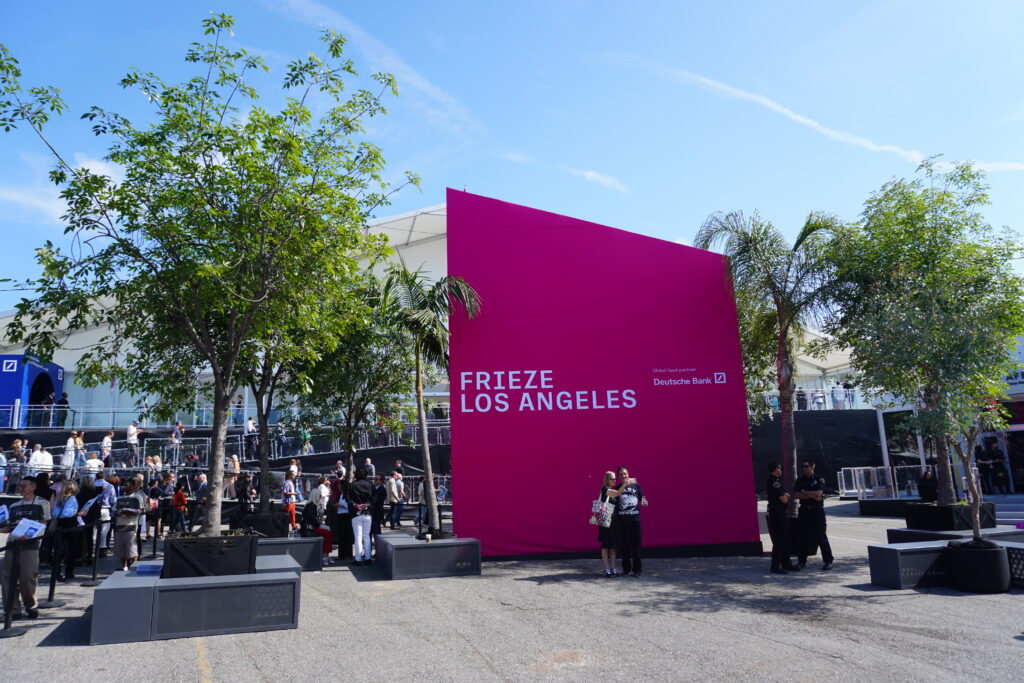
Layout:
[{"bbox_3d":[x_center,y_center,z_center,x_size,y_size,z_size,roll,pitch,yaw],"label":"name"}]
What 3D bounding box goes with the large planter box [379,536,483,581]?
[{"bbox_3d":[-1.514,3.835,12.298,1.480,0.540,1.950,1,-11,-15],"label":"large planter box"}]

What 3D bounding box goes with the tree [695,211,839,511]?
[{"bbox_3d":[5.666,0.352,14.273,3.300,6.400,3.100,-2,-11,0],"label":"tree"}]

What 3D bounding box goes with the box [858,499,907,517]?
[{"bbox_3d":[14.716,6.302,25.673,1.900,0.540,2.100,4,-12,-20],"label":"box"}]

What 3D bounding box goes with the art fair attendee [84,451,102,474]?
[{"bbox_3d":[-15.100,4.880,24.850,0.560,1.680,0.380,-1,-11,-5],"label":"art fair attendee"}]

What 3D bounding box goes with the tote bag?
[{"bbox_3d":[1.446,2.755,11.030,0.390,0.460,0.130,4,-11,8],"label":"tote bag"}]

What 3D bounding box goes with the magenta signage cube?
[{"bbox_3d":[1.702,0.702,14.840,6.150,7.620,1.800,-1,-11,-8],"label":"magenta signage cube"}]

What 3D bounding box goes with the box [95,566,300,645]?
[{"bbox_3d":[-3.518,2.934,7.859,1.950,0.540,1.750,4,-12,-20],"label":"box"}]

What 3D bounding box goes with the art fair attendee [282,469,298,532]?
[{"bbox_3d":[-6.583,4.705,20.219,0.450,1.750,0.480,-1,-11,-6],"label":"art fair attendee"}]

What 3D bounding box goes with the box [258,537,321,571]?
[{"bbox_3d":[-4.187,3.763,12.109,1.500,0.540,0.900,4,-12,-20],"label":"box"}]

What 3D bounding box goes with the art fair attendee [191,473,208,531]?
[{"bbox_3d":[-10.100,5.220,22.200,0.450,1.750,0.500,-2,-11,0],"label":"art fair attendee"}]

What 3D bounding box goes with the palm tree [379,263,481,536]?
[{"bbox_3d":[-1.525,0.980,12.556,1.870,5.050,1.800,2,-12,-20],"label":"palm tree"}]

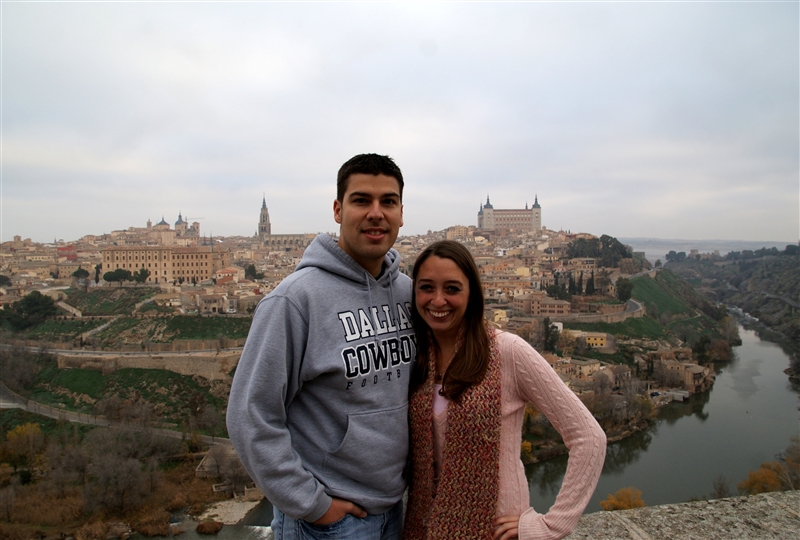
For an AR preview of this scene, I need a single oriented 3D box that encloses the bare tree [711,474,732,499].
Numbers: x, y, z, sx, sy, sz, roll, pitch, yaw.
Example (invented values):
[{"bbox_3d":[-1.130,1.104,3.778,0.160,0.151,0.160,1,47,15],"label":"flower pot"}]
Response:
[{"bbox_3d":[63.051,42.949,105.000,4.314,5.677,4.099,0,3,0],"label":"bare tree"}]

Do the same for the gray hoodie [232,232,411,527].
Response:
[{"bbox_3d":[-0.090,0.240,1.350,0.600,0.690,0.370,-2,4,-35],"label":"gray hoodie"}]

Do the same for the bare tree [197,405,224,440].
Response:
[{"bbox_3d":[-63.807,51.349,180.276,9.428,12.100,8.957,0,3,0],"label":"bare tree"}]

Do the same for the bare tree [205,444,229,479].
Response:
[{"bbox_3d":[-55.841,58.276,162.929,7.303,10.328,6.938,0,3,0],"label":"bare tree"}]

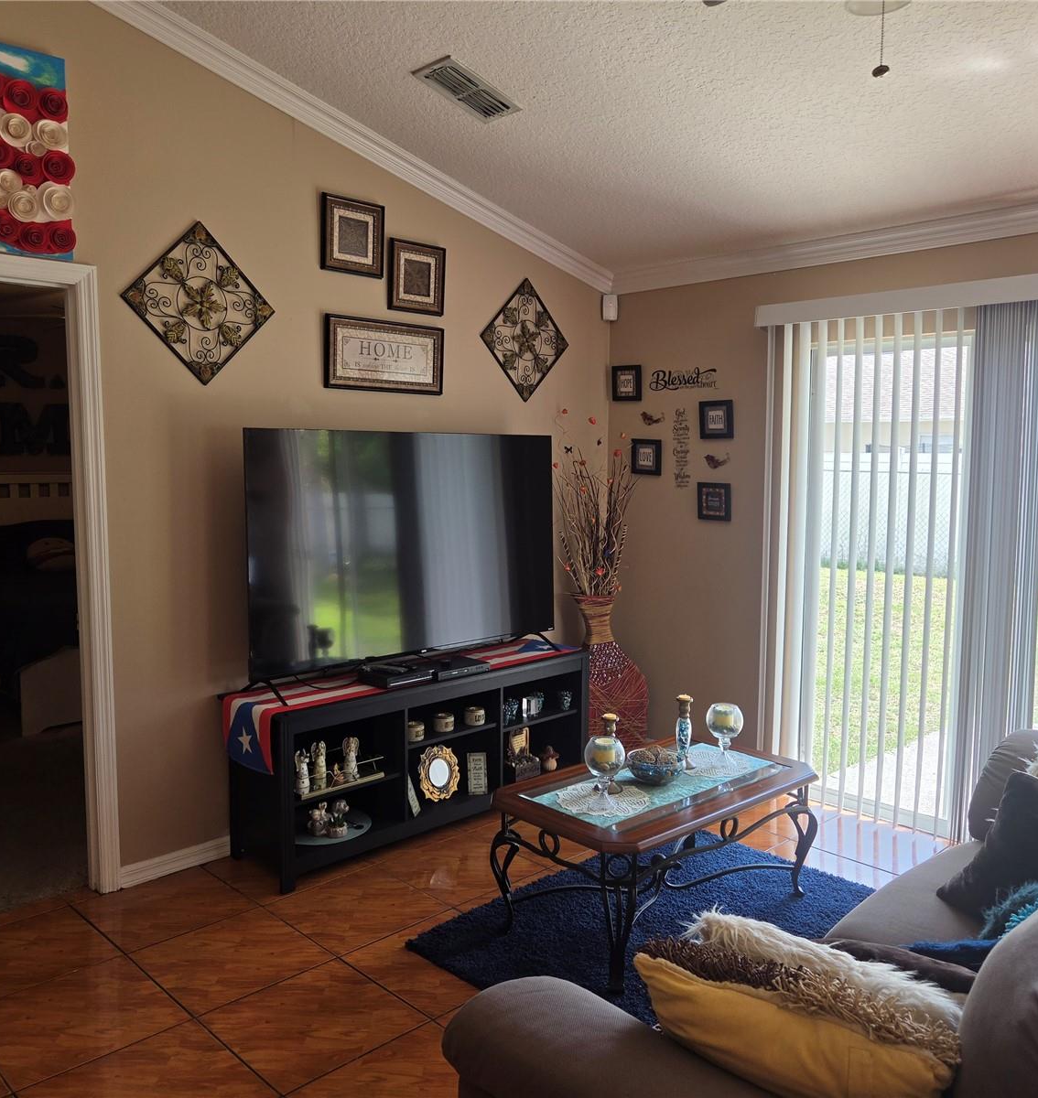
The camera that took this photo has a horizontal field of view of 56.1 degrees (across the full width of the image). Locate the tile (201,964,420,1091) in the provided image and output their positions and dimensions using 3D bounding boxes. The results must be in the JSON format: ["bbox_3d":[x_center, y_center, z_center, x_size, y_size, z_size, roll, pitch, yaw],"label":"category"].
[{"bbox_3d":[-0.553,1.273,2.629,0.455,0.010,0.455,-5,8,-44],"label":"tile"}]

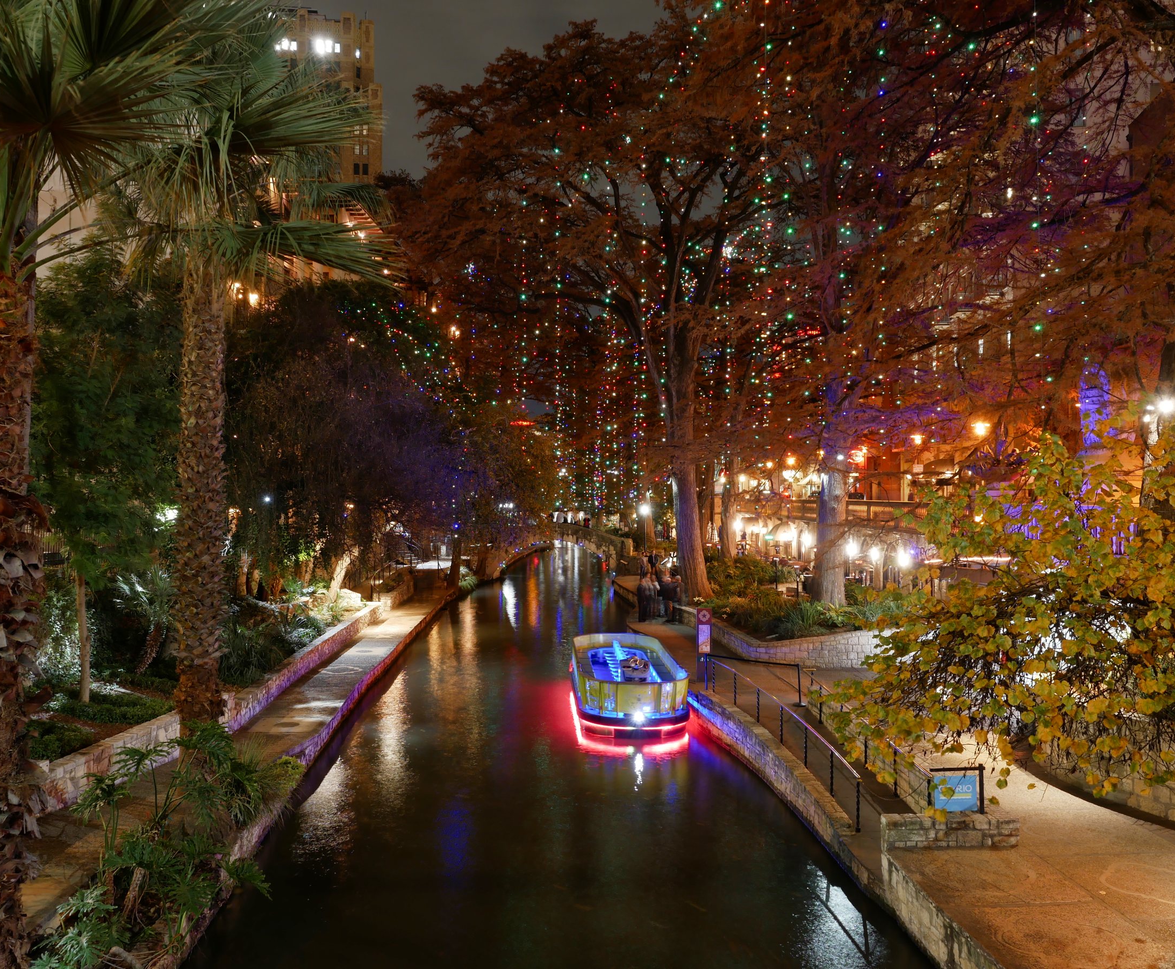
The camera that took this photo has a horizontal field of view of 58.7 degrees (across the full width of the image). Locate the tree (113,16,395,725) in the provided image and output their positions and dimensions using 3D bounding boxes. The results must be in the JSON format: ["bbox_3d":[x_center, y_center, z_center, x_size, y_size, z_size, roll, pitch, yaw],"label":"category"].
[{"bbox_3d":[-6.900,-2.200,20.500,6.000,14.300,5.800,0,0,-6],"label":"tree"}]

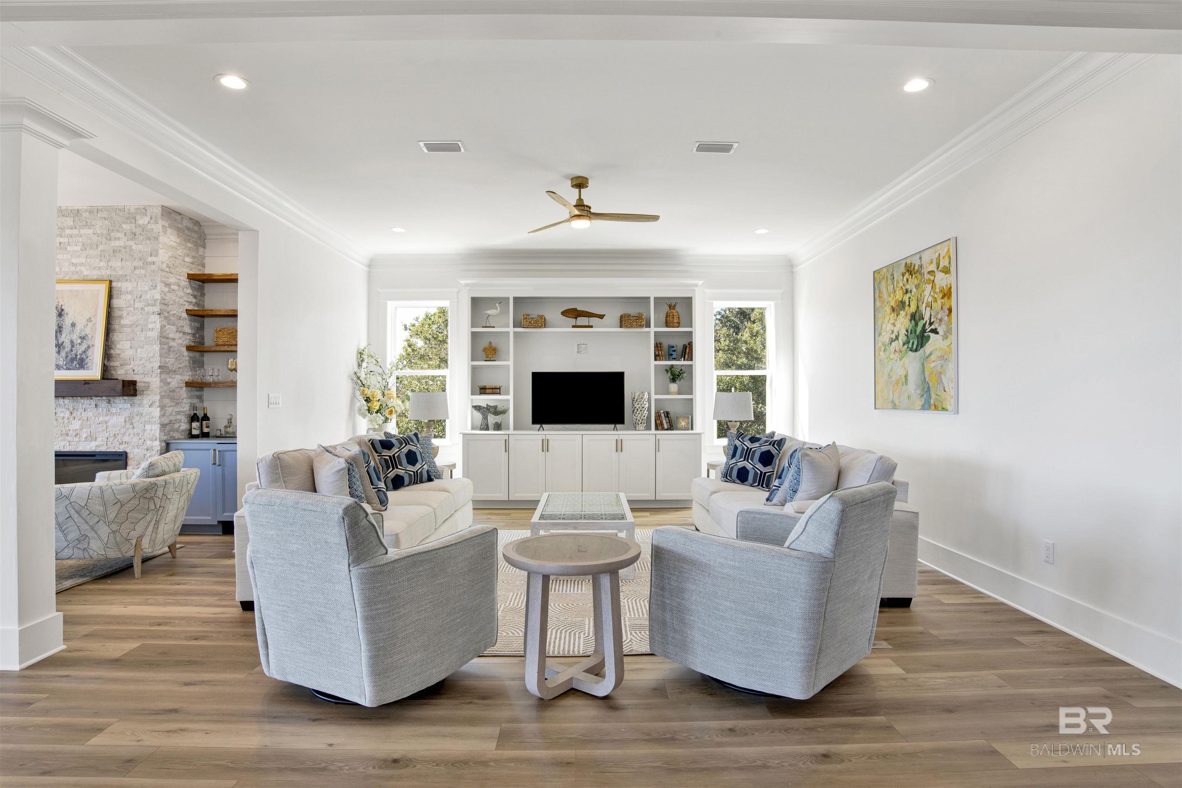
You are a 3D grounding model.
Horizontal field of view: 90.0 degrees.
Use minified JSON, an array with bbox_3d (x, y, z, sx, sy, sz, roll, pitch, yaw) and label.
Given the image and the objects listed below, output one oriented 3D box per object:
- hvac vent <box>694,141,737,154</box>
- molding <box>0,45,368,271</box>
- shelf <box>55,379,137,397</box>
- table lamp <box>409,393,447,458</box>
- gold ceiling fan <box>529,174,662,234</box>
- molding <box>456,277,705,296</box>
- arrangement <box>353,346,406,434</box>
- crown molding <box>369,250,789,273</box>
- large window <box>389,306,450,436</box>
[{"bbox_3d":[0.870,-1.719,4.158,0.295,0.020,0.197,0,0,0],"label":"hvac vent"},{"bbox_3d":[-2.722,-1.657,5.112,0.145,0.205,4.620,0,0,-1],"label":"molding"},{"bbox_3d":[-5.001,-0.049,5.312,1.650,0.150,0.180,0,0,0],"label":"shelf"},{"bbox_3d":[-1.711,0.339,6.234,0.420,0.790,0.420,0,0,0],"label":"table lamp"},{"bbox_3d":[0.000,-1.559,4.860,1.180,0.410,1.180,0,0,-1],"label":"gold ceiling fan"},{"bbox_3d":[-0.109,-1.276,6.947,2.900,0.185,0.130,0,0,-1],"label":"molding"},{"bbox_3d":[-2.313,0.029,6.427,0.550,1.120,0.500,0,0,-1],"label":"arrangement"},{"bbox_3d":[-0.110,-1.643,7.379,5.400,0.205,0.150,0,0,-1],"label":"crown molding"},{"bbox_3d":[-2.180,-0.277,7.480,0.770,1.750,0.100,0,0,-1],"label":"large window"}]

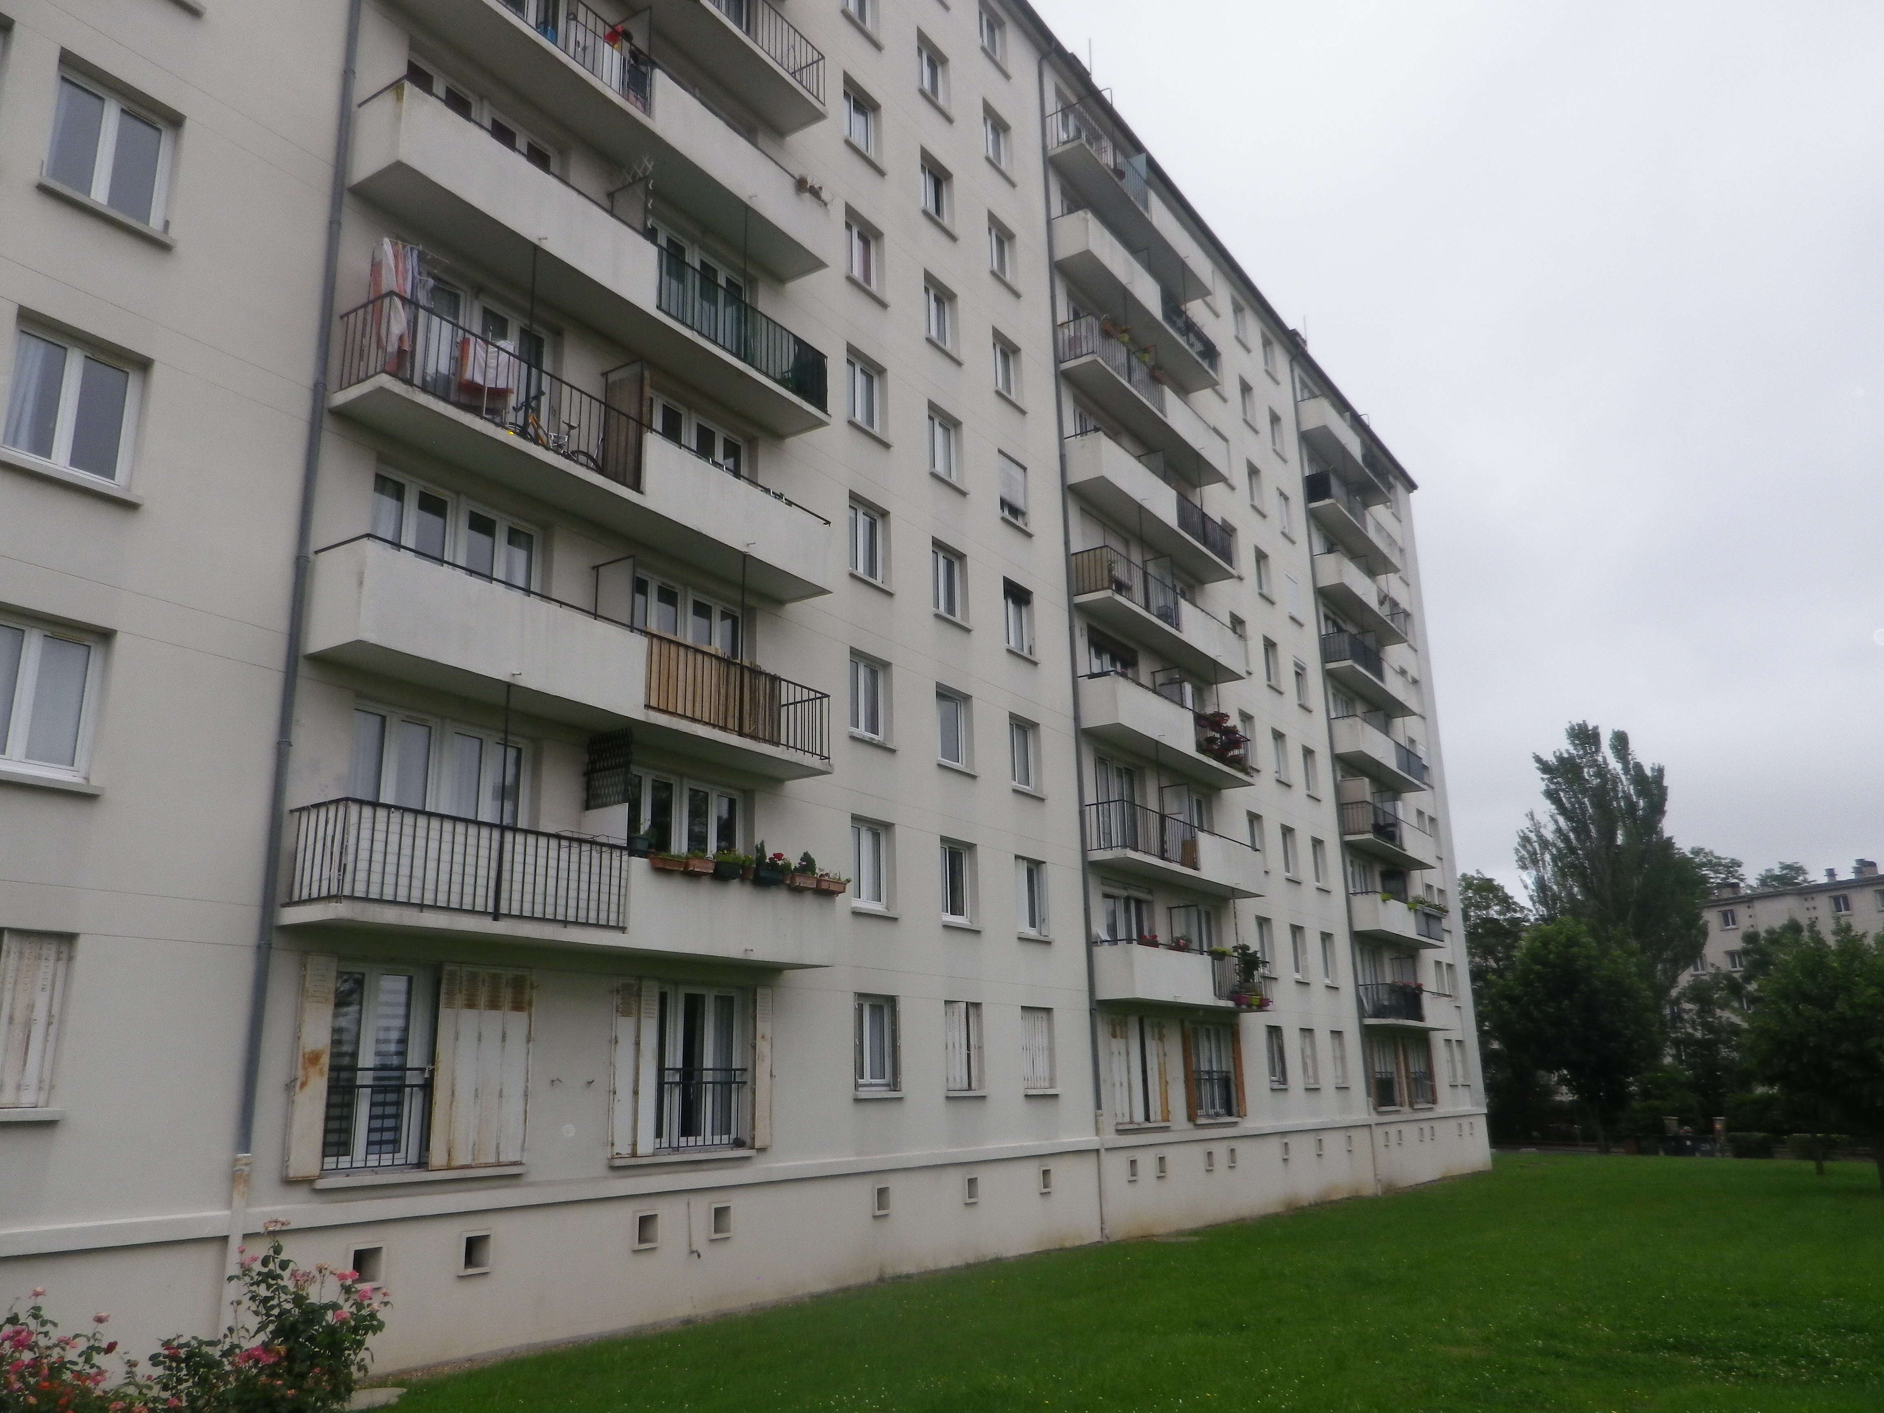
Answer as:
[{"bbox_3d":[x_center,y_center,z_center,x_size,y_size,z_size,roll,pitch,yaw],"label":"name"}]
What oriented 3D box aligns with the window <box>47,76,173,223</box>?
[{"bbox_3d":[-8.118,-5.404,13.235,0.142,1.395,1.183,-12,-19,32],"label":"window"}]

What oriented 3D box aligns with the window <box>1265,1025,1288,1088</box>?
[{"bbox_3d":[8.314,8.762,34.131,0.137,1.402,1.072,-12,-19,32],"label":"window"}]

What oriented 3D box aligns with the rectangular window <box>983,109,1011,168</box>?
[{"bbox_3d":[1.050,-12.381,29.960,0.138,1.334,1.155,-12,-19,32],"label":"rectangular window"}]

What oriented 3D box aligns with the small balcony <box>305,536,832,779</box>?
[{"bbox_3d":[-4.007,-0.296,16.684,0.908,1.100,7.466,-12,-19,32],"label":"small balcony"}]

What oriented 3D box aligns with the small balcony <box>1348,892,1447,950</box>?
[{"bbox_3d":[14.736,6.975,43.809,0.894,1.127,7.370,-12,-19,32],"label":"small balcony"}]

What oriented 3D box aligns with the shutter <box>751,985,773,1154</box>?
[{"bbox_3d":[-2.375,4.848,18.314,0.102,2.088,0.316,-12,-19,32],"label":"shutter"}]

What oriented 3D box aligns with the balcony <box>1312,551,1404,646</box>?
[{"bbox_3d":[14.538,-3.612,46.937,0.872,1.120,7.392,-12,-19,32],"label":"balcony"}]

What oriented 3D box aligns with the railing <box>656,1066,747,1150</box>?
[{"bbox_3d":[-3.125,5.148,17.475,0.051,0.950,1.850,-12,-19,32],"label":"railing"}]

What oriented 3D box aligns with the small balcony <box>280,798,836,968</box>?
[{"bbox_3d":[-3.930,2.295,15.947,0.908,1.100,7.453,-12,-19,32],"label":"small balcony"}]

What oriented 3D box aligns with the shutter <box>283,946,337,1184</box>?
[{"bbox_3d":[-6.031,3.429,13.031,0.102,2.088,0.316,-12,-19,32],"label":"shutter"}]

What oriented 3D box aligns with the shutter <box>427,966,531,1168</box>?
[{"bbox_3d":[-4.924,3.872,14.683,0.071,2.078,1.192,-12,-19,32],"label":"shutter"}]

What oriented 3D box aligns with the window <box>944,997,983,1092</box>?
[{"bbox_3d":[0.316,5.619,22.524,0.132,1.436,1.110,-12,-19,32],"label":"window"}]

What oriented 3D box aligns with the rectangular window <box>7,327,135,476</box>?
[{"bbox_3d":[-8.023,-2.735,12.470,0.138,1.293,1.155,-12,-19,32],"label":"rectangular window"}]

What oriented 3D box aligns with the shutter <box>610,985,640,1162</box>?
[{"bbox_3d":[-3.845,4.383,16.483,0.051,2.082,0.425,-12,-19,32],"label":"shutter"}]

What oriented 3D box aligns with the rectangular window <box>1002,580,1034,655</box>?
[{"bbox_3d":[1.439,-1.743,27.179,0.162,1.395,1.163,-12,-19,32],"label":"rectangular window"}]

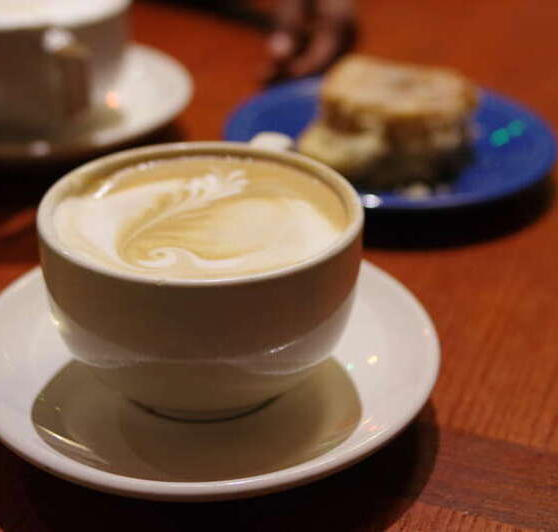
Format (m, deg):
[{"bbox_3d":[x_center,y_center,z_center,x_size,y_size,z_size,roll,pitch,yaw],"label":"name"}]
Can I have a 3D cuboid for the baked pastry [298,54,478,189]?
[{"bbox_3d":[0.054,-0.076,0.512,0.080,0.035,0.066,13,32,19],"label":"baked pastry"}]

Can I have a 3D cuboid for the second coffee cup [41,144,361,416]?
[{"bbox_3d":[-0.021,0.001,0.356,0.102,0.065,0.133,9,31,13],"label":"second coffee cup"}]

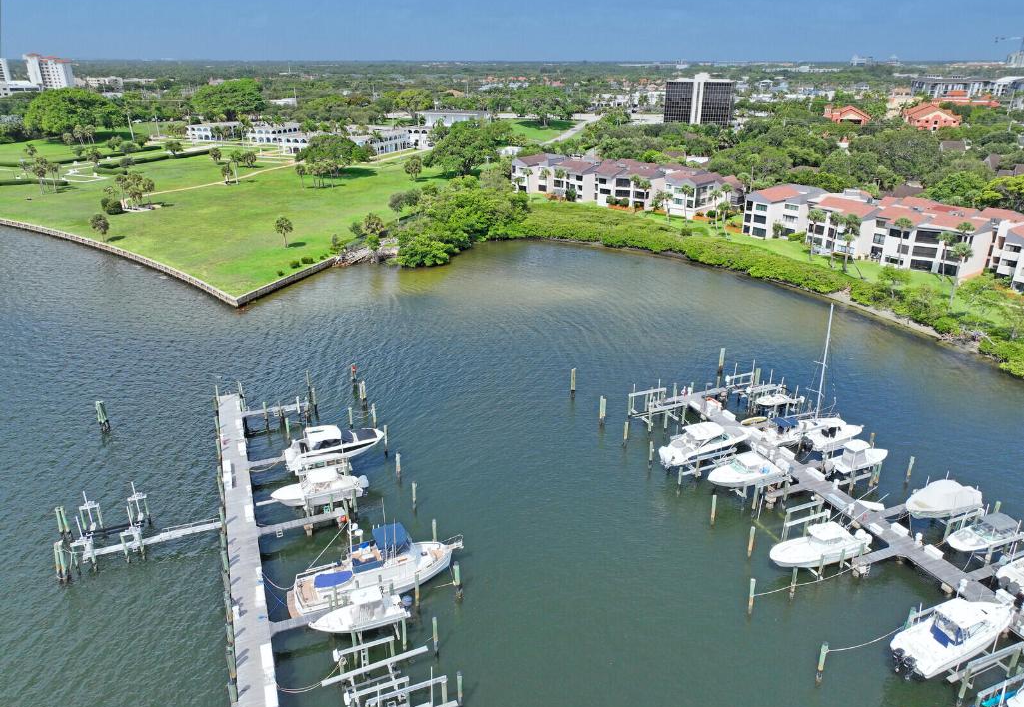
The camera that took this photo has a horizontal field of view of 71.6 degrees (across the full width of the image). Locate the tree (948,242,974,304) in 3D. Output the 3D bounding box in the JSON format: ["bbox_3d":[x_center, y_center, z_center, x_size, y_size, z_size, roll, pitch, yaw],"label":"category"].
[{"bbox_3d":[66.668,-11.497,106.536,3.478,10.506,3.478,0,23,0],"label":"tree"}]

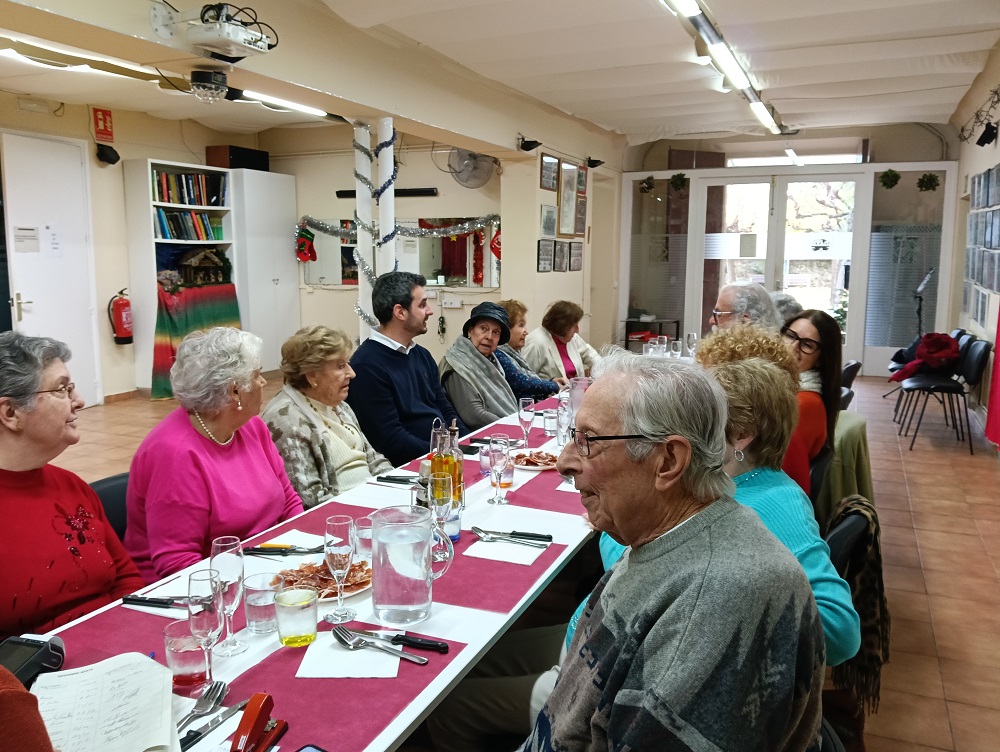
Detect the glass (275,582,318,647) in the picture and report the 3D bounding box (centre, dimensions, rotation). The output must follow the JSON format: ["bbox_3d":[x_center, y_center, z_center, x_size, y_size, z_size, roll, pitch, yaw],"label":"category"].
[{"bbox_3d":[-0.360,0.429,1.389,0.075,0.085,0.075,0,9,0],"label":"glass"}]

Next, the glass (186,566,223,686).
[{"bbox_3d":[-0.489,0.429,1.299,0.065,0.206,0.065,4,10,24],"label":"glass"}]

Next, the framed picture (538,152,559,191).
[{"bbox_3d":[0.498,-2.033,7.809,0.030,0.345,0.480,4,9,24],"label":"framed picture"}]

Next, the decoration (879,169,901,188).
[{"bbox_3d":[4.559,-2.308,9.138,0.260,0.250,0.220,3,9,17],"label":"decoration"}]

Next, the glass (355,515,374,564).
[{"bbox_3d":[-0.308,0.395,1.865,0.080,0.096,0.080,4,10,24],"label":"glass"}]

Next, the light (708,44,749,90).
[{"bbox_3d":[1.757,-2.310,5.901,0.110,0.080,1.480,4,9,24],"label":"light"}]

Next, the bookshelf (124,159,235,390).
[{"bbox_3d":[-3.338,-1.037,8.333,0.300,2.360,1.060,4,10,24],"label":"bookshelf"}]

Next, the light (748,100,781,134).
[{"bbox_3d":[2.727,-2.653,8.004,0.110,0.090,1.650,4,10,24],"label":"light"}]

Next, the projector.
[{"bbox_3d":[-1.223,-1.506,3.525,0.215,0.085,0.285,4,10,24],"label":"projector"}]

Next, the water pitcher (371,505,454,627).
[{"bbox_3d":[-0.169,0.358,1.489,0.168,0.200,0.113,-2,9,-11],"label":"water pitcher"}]

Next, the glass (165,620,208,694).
[{"bbox_3d":[-0.501,0.449,1.249,0.073,0.087,0.073,0,9,0],"label":"glass"}]

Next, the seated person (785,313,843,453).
[{"bbox_3d":[0.988,0.380,2.998,0.680,1.260,0.480,2,9,14],"label":"seated person"}]

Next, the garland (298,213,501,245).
[{"bbox_3d":[-1.199,-1.646,8.653,2.620,0.330,0.100,4,9,24],"label":"garland"}]

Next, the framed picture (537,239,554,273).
[{"bbox_3d":[0.456,-1.201,7.847,0.030,0.315,0.410,4,9,24],"label":"framed picture"}]

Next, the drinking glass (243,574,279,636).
[{"bbox_3d":[-0.465,0.448,1.529,0.080,0.096,0.080,0,9,0],"label":"drinking glass"}]

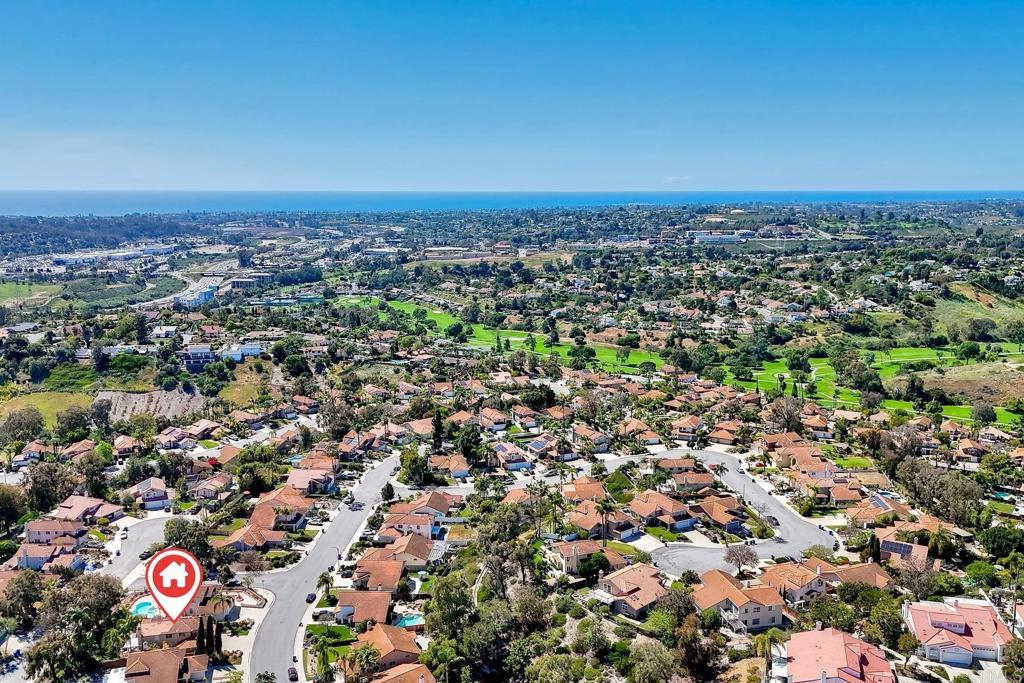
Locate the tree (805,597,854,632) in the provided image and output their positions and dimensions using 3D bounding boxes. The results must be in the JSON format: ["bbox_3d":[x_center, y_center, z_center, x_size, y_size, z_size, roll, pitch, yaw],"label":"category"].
[{"bbox_3d":[63.500,55.130,148.090,9.210,6.990,8.750,0,12,0],"label":"tree"}]

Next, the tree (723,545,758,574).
[{"bbox_3d":[53.800,51.410,173.670,7.630,6.700,7.240,0,12,0],"label":"tree"}]

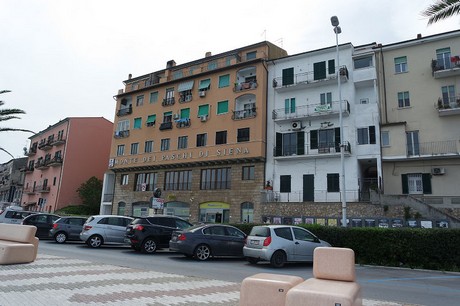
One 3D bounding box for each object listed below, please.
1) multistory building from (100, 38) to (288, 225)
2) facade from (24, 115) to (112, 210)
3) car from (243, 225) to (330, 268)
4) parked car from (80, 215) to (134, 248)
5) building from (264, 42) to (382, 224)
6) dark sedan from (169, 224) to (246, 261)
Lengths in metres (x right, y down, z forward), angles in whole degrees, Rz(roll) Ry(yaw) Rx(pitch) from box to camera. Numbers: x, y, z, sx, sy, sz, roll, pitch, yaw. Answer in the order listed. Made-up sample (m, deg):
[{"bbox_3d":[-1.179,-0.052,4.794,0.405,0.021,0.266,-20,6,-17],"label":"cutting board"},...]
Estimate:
[{"bbox_3d":[-3.168,-0.390,40.631,22.363,21.100,12.000,-4,-13,29],"label":"multistory building"},{"bbox_3d":[-27.168,3.451,53.771,17.972,16.300,10.500,-8,-16,41],"label":"facade"},{"bbox_3d":[2.424,3.706,12.332,3.670,1.460,1.660,10,-15,-31],"label":"car"},{"bbox_3d":[-5.751,4.211,16.563,4.270,1.600,1.780,10,-14,-31],"label":"parked car"},{"bbox_3d":[10.394,-0.613,31.844,10.023,18.000,11.000,-4,-13,27],"label":"building"},{"bbox_3d":[-0.283,3.849,13.425,4.520,1.420,1.820,9,-14,-27],"label":"dark sedan"}]

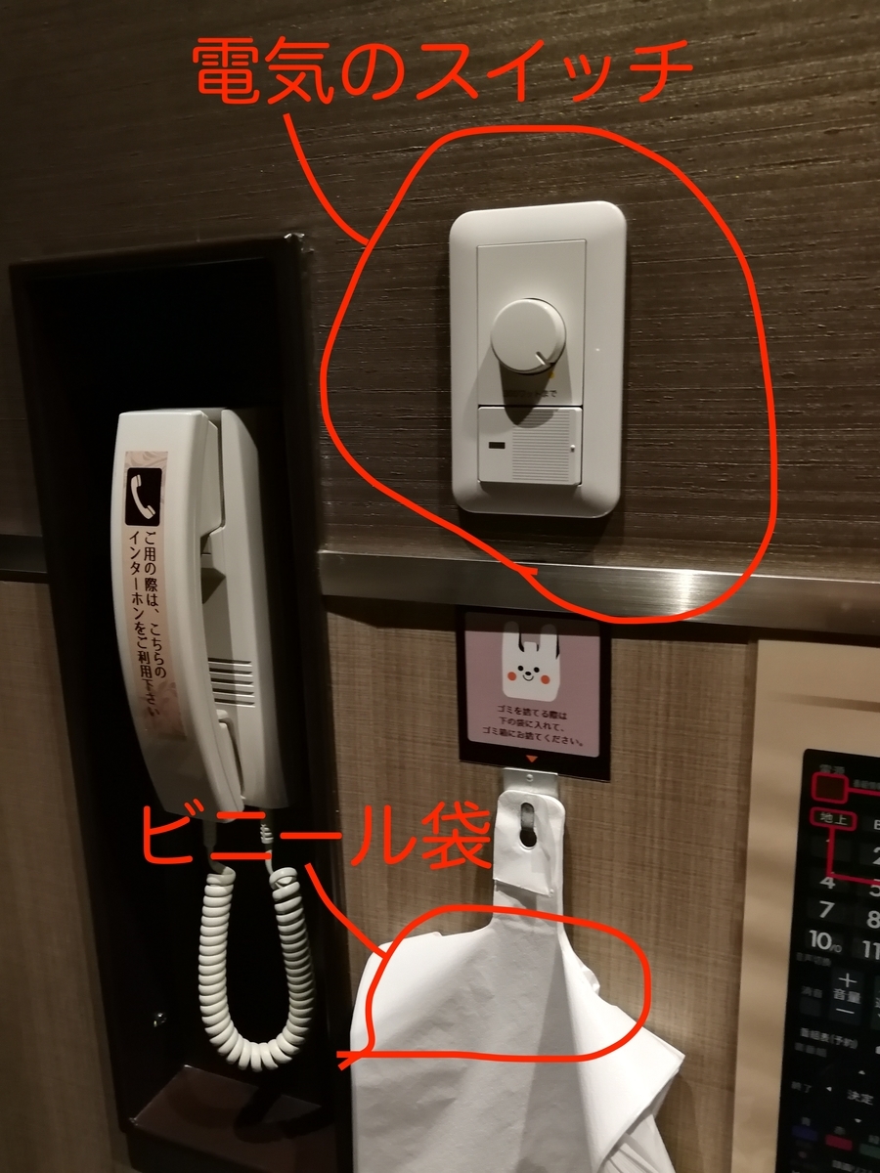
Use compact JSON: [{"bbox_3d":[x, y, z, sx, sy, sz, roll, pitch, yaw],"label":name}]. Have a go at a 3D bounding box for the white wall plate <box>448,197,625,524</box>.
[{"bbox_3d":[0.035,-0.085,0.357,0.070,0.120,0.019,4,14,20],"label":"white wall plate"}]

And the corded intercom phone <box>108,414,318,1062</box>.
[{"bbox_3d":[-0.124,0.099,0.505,0.087,0.388,0.050,4,14,21],"label":"corded intercom phone"}]

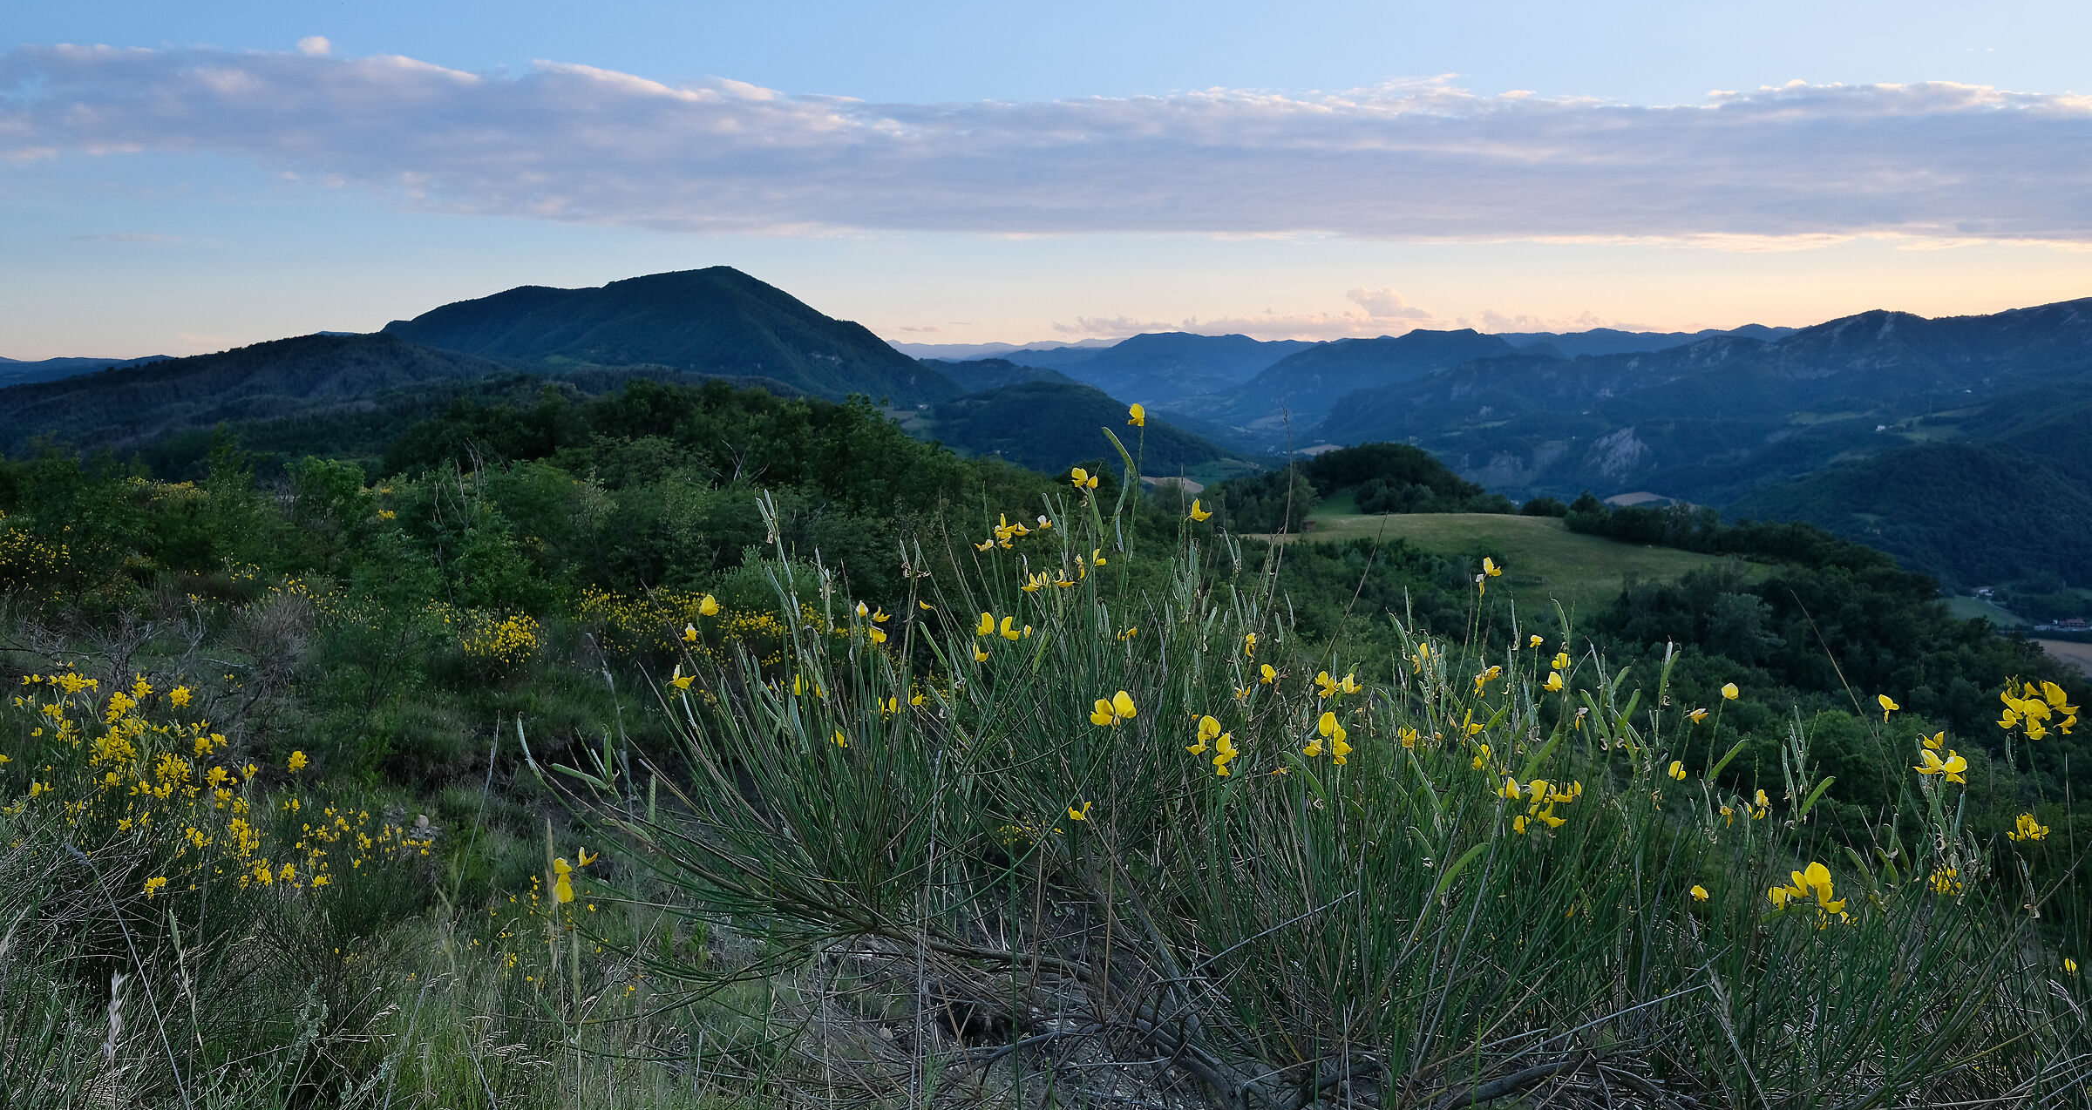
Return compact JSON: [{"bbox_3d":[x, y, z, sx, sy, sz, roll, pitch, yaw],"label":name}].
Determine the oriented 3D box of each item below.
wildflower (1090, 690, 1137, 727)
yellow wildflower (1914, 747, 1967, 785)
[{"bbox_3d":[0.067,0.154,1.220,0.045,0.035,0.034,0,9,3],"label":"wildflower"},{"bbox_3d":[0.895,0.210,1.220,0.044,0.036,0.036,5,10,28],"label":"yellow wildflower"}]

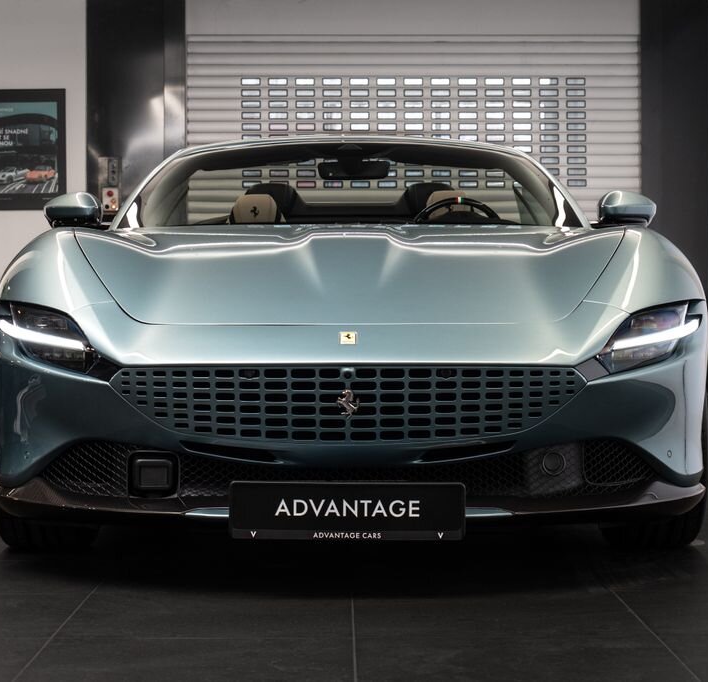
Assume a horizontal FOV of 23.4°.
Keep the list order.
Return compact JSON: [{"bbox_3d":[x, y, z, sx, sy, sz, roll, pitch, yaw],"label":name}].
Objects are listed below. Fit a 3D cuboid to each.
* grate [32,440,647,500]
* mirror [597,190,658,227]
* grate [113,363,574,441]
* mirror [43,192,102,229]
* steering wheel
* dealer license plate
[{"bbox_3d":[-0.013,0.301,4.000,1.460,0.145,0.250,0,1,0],"label":"grate"},{"bbox_3d":[0.915,-0.445,5.730,0.200,0.123,0.155,0,1,0],"label":"mirror"},{"bbox_3d":[-0.012,0.142,3.860,1.085,0.172,0.190,0,1,0],"label":"grate"},{"bbox_3d":[-0.944,-0.438,5.730,0.200,0.123,0.155,0,1,0],"label":"mirror"},{"bbox_3d":[0.379,-0.355,6.150,0.365,0.355,0.110,0,24,0],"label":"steering wheel"},{"bbox_3d":[-0.015,0.379,3.800,0.526,0.131,0.025,0,1,0],"label":"dealer license plate"}]

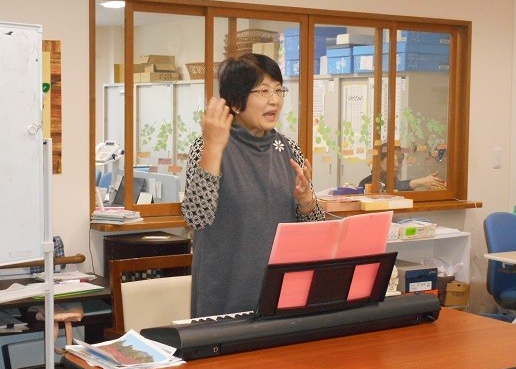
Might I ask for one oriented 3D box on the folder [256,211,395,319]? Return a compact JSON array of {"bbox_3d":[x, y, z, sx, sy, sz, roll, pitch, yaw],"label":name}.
[{"bbox_3d":[0.230,0.259,3.223,0.460,0.315,0.035,-2,23,-34],"label":"folder"}]

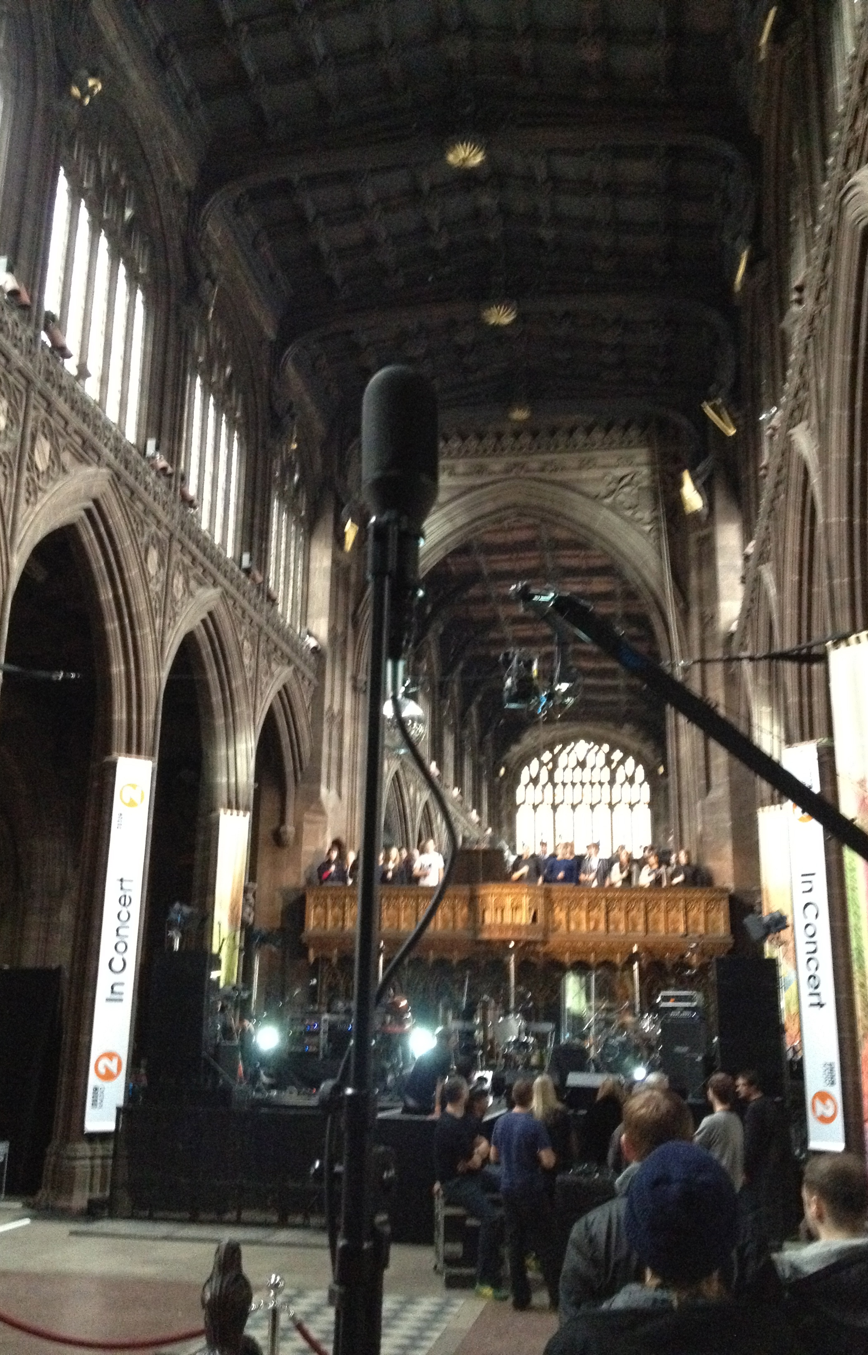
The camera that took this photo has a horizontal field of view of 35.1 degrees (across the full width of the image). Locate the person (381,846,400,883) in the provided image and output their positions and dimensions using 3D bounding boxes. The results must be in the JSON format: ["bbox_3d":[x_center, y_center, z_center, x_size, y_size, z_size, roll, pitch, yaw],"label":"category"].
[{"bbox_3d":[-0.829,4.134,26.431,0.460,1.720,0.360,-3,-15,14],"label":"person"}]

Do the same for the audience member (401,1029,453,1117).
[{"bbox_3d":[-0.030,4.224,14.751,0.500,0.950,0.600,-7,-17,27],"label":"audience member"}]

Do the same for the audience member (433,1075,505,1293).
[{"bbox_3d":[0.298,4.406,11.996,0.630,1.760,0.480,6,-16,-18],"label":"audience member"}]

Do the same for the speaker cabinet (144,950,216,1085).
[{"bbox_3d":[-3.342,4.450,17.904,0.820,1.745,0.800,0,-15,3],"label":"speaker cabinet"}]

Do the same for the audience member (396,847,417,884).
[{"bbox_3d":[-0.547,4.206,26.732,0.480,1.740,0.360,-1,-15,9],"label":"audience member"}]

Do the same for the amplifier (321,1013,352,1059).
[{"bbox_3d":[-1.463,5.552,21.197,0.540,0.710,0.450,-1,-15,6],"label":"amplifier"}]

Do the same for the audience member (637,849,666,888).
[{"bbox_3d":[4.081,4.071,25.651,0.520,1.620,0.400,0,-15,3],"label":"audience member"}]

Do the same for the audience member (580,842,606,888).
[{"bbox_3d":[2.800,3.763,24.121,0.480,1.700,0.300,-2,-16,9],"label":"audience member"}]

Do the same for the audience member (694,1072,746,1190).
[{"bbox_3d":[2.301,4.070,10.876,0.480,1.790,0.310,7,-17,-22],"label":"audience member"}]

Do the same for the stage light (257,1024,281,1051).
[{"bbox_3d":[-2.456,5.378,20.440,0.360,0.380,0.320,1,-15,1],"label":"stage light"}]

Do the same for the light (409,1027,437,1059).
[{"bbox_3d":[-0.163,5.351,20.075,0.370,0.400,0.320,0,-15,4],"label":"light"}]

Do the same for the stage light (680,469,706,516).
[{"bbox_3d":[4.862,-3.480,25.735,0.380,0.800,0.400,-11,-19,38],"label":"stage light"}]

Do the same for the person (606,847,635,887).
[{"bbox_3d":[3.287,3.827,24.040,0.460,1.660,0.300,-2,-16,9],"label":"person"}]

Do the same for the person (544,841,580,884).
[{"bbox_3d":[2.249,3.719,23.901,0.580,1.700,0.360,-1,-15,9],"label":"person"}]

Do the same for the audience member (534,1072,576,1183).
[{"bbox_3d":[1.026,4.335,11.769,0.460,1.740,0.340,-3,-15,13],"label":"audience member"}]

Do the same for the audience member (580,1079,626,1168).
[{"bbox_3d":[1.441,4.244,11.496,0.460,1.710,0.300,-2,-16,9],"label":"audience member"}]

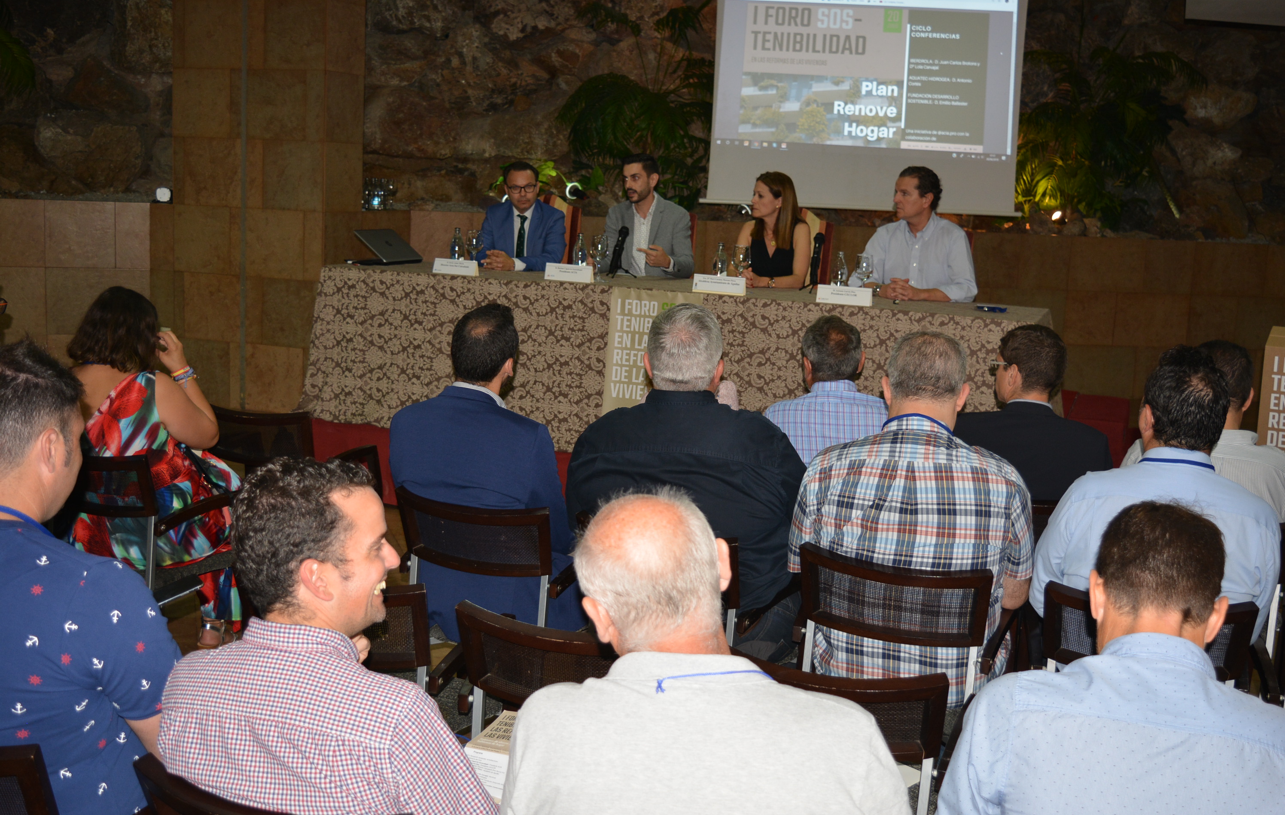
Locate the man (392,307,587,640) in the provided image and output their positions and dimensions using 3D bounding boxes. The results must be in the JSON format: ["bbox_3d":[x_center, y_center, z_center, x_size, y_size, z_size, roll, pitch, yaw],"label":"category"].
[{"bbox_3d":[-0.321,0.332,3.963,0.530,1.270,0.800,7,9,25],"label":"man"}]

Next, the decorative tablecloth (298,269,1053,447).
[{"bbox_3d":[0.121,-0.181,6.595,3.480,0.750,0.860,7,10,26],"label":"decorative tablecloth"}]

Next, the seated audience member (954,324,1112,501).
[{"bbox_3d":[1.138,0.368,4.197,0.520,1.260,0.800,5,9,18],"label":"seated audience member"}]

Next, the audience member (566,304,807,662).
[{"bbox_3d":[0.190,0.388,3.755,0.600,1.320,0.820,6,10,24],"label":"audience member"}]

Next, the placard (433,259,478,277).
[{"bbox_3d":[-0.870,-0.669,6.766,0.250,0.075,0.045,7,10,27],"label":"placard"}]

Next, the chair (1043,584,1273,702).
[{"bbox_3d":[1.090,0.746,3.226,0.560,0.800,0.560,5,9,15],"label":"chair"}]

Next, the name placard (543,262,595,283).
[{"bbox_3d":[-0.327,-0.619,6.586,0.250,0.078,0.045,6,9,24],"label":"name placard"}]

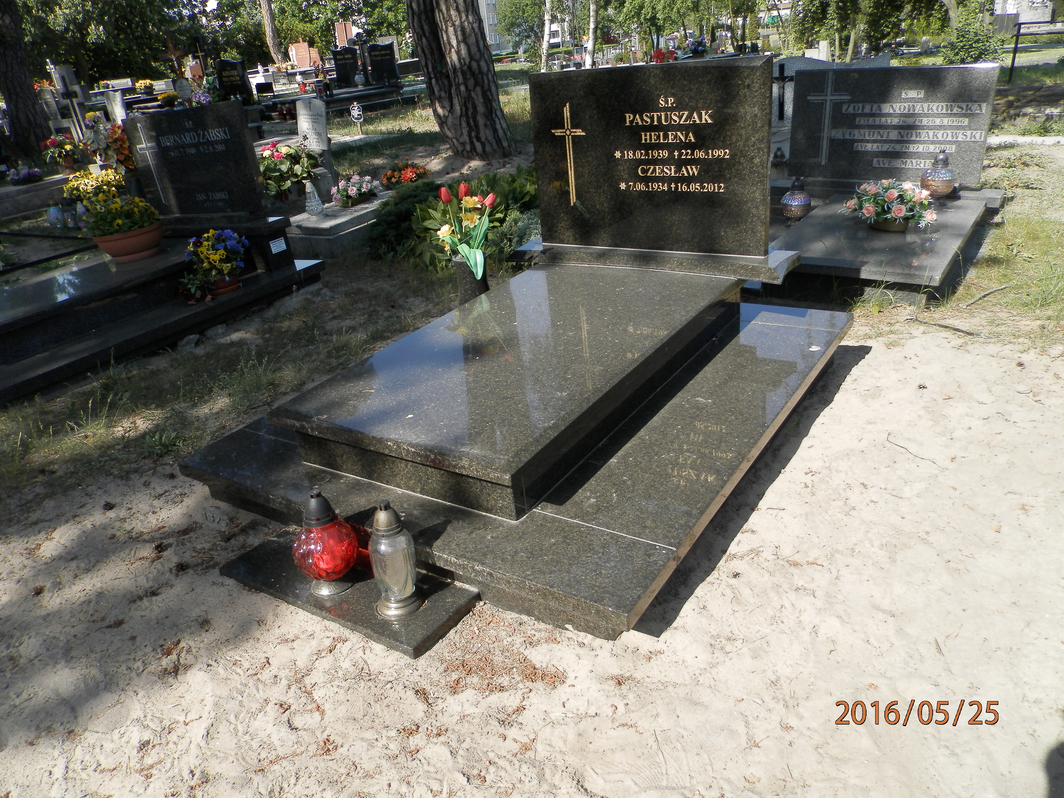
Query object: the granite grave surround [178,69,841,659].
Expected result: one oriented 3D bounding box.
[{"bbox_3d":[-0.027,-0.451,2.584,1.650,1.129,2.353,11,29,32],"label":"granite grave surround"}]

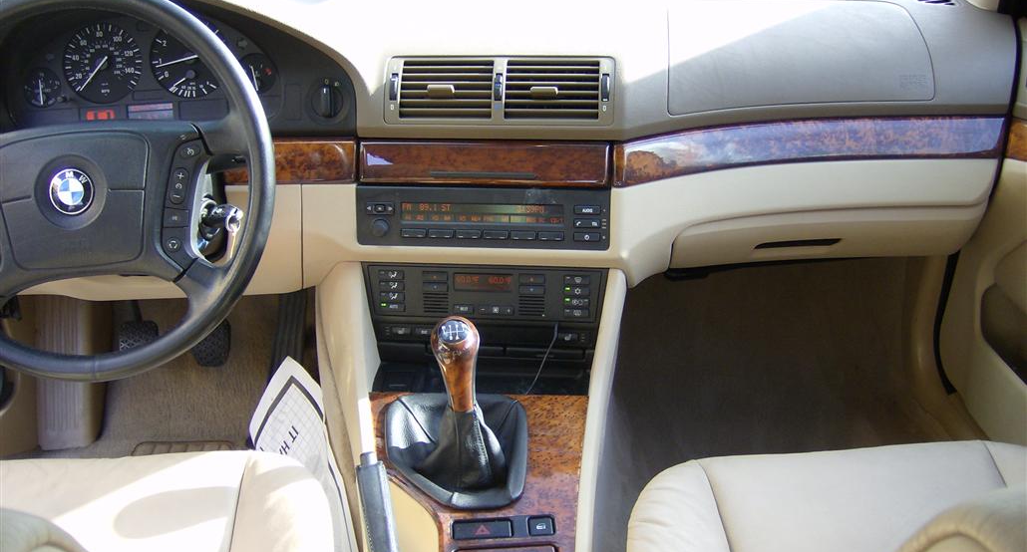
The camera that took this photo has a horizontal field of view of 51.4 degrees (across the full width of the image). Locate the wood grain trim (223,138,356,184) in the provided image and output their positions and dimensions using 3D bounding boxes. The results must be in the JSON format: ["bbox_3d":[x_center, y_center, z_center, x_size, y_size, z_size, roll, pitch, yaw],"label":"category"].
[{"bbox_3d":[-0.255,-0.131,1.216,0.157,0.050,0.022,0,9,3],"label":"wood grain trim"}]

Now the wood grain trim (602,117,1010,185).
[{"bbox_3d":[0.345,-0.154,1.257,0.498,0.060,0.096,-5,9,-9],"label":"wood grain trim"}]

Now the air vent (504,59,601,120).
[{"bbox_3d":[0.044,-0.209,1.200,0.109,0.065,0.030,1,8,5],"label":"air vent"}]

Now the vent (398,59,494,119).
[{"bbox_3d":[-0.075,-0.211,1.210,0.108,0.066,0.030,1,8,5],"label":"vent"}]

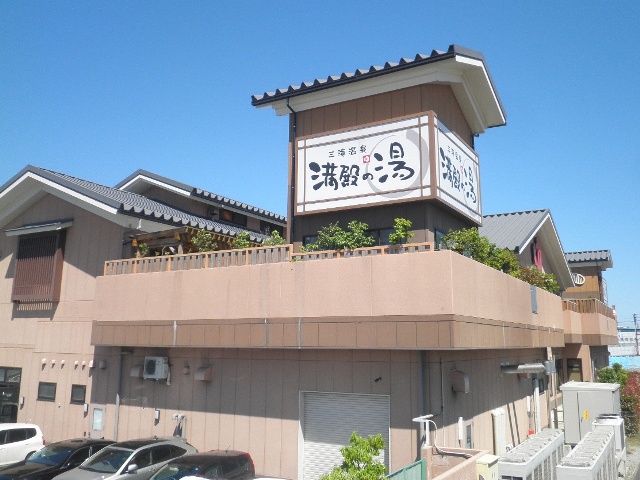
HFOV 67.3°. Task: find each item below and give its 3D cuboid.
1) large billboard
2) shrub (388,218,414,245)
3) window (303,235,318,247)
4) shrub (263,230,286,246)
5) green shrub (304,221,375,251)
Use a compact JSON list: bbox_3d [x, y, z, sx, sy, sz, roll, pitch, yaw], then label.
[{"bbox_3d":[2.739,-2.169,18.499,5.638,2.987,4.514,-6,-14,27],"label":"large billboard"},{"bbox_3d":[2.583,-0.205,15.146,0.720,0.943,0.680,-6,-13,25],"label":"shrub"},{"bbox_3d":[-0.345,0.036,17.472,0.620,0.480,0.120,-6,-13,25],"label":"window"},{"bbox_3d":[-1.669,0.043,17.538,0.800,0.800,0.720,-6,-13,25],"label":"shrub"},{"bbox_3d":[0.624,-0.089,16.145,2.100,1.098,0.950,-6,-13,25],"label":"green shrub"}]

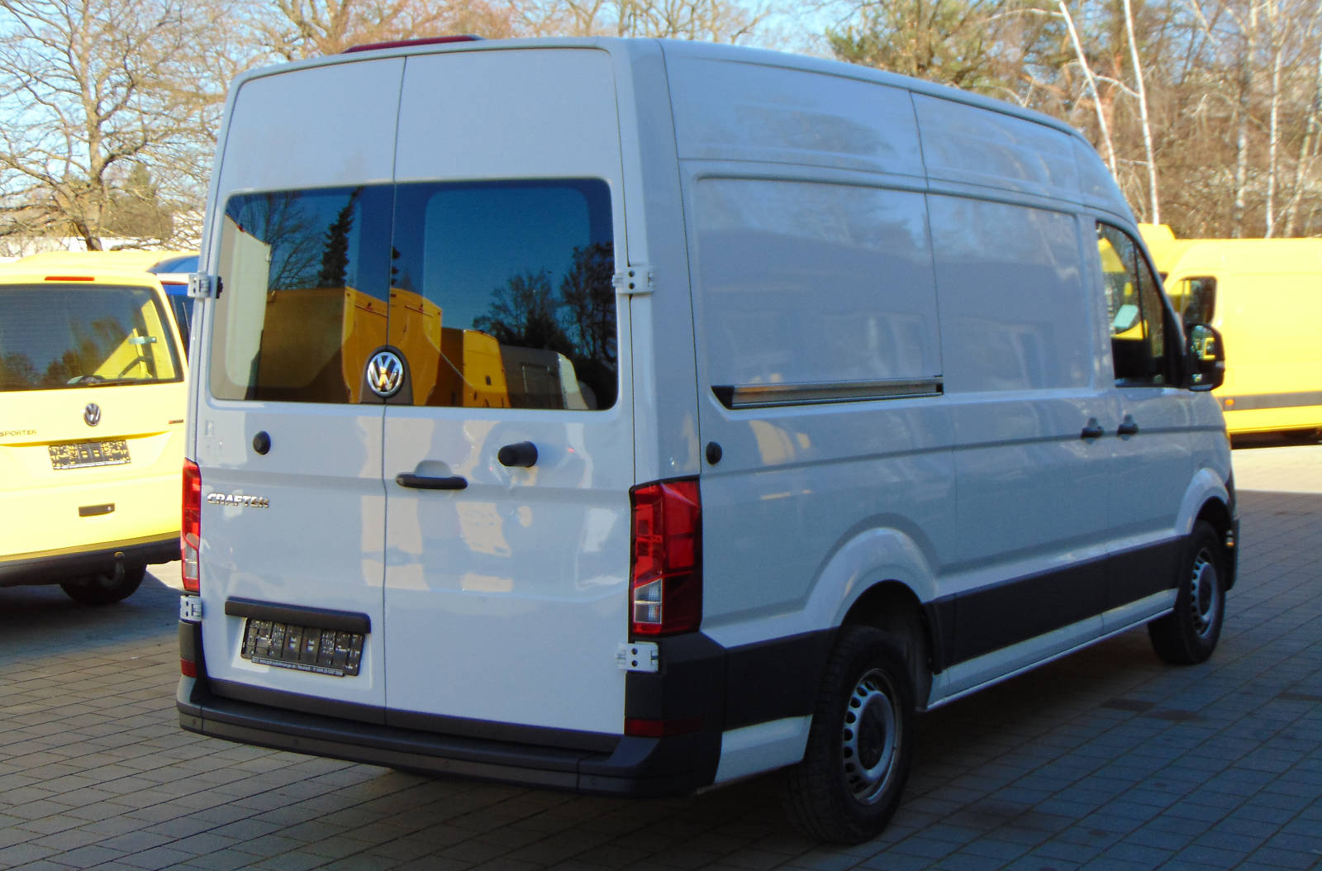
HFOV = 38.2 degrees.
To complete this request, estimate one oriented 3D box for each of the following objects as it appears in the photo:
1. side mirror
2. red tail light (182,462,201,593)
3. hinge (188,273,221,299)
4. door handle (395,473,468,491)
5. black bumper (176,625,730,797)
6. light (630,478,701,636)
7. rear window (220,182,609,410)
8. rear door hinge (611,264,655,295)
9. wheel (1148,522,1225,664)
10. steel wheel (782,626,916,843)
[{"bbox_3d":[2.473,-0.356,8.678,0.200,0.305,0.170,2,4,32],"label":"side mirror"},{"bbox_3d":[-1.524,0.272,6.159,0.165,0.440,0.130,2,4,32],"label":"red tail light"},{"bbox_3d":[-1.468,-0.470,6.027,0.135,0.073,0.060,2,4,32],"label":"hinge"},{"bbox_3d":[-0.657,0.135,5.458,0.265,0.045,0.050,2,4,32],"label":"door handle"},{"bbox_3d":[-0.760,0.730,5.689,2.000,0.460,0.345,2,4,32],"label":"black bumper"},{"bbox_3d":[0.016,0.328,5.190,0.165,0.440,0.130,2,4,32],"label":"light"},{"bbox_3d":[-0.776,-0.409,5.599,1.540,0.650,0.065,2,1,32],"label":"rear window"},{"bbox_3d":[-0.080,-0.419,5.154,0.130,0.073,0.060,2,4,32],"label":"rear door hinge"},{"bbox_3d":[2.566,0.756,9.312,0.205,0.690,0.690,2,4,32],"label":"wheel"},{"bbox_3d":[0.625,0.969,6.241,0.205,0.690,0.690,2,4,32],"label":"steel wheel"}]

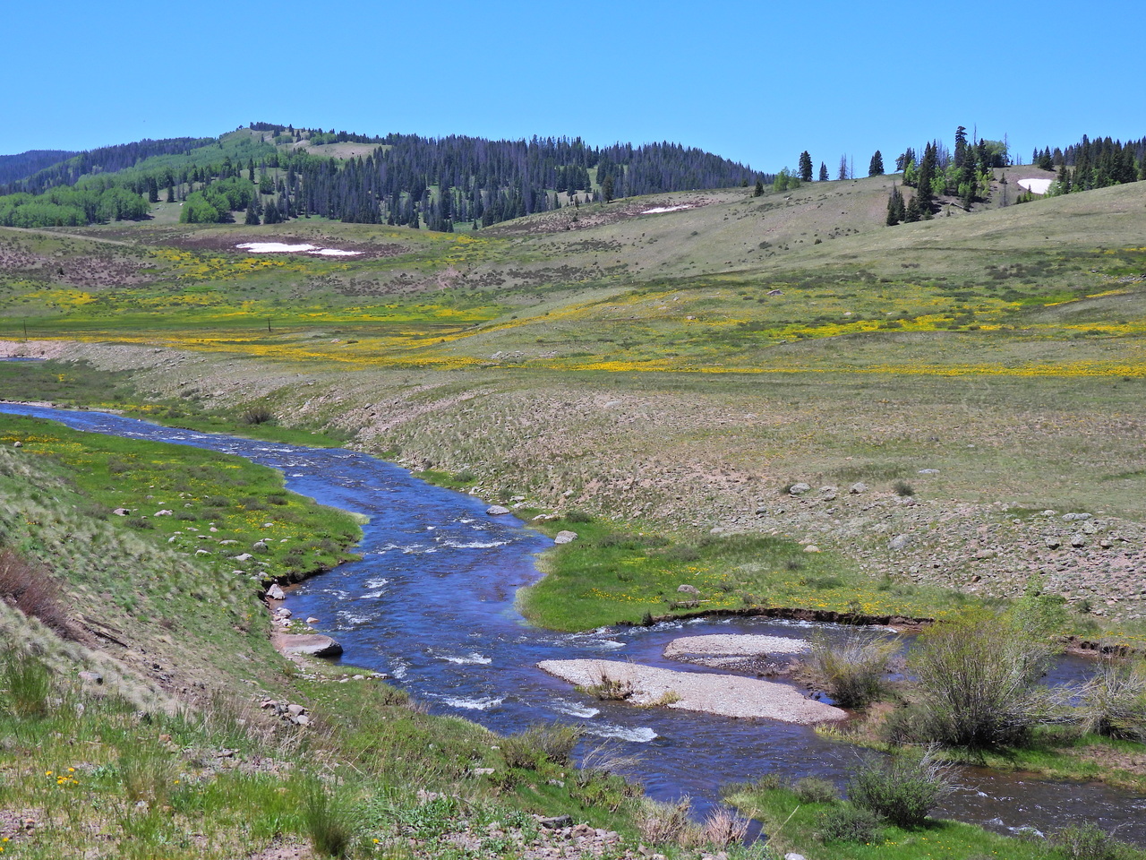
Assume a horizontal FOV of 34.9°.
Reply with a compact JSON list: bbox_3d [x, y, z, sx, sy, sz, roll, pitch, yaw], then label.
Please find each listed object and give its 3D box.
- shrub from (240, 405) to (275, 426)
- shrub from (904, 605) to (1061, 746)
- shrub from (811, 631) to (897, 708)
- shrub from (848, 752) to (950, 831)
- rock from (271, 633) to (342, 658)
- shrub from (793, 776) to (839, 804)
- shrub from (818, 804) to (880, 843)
[{"bbox_3d":[-23.399,-1.095,135.000,2.500,1.400,2.100,0,4,0],"label":"shrub"},{"bbox_3d":[9.024,5.466,40.200,3.250,2.950,2.900,0,4,0],"label":"shrub"},{"bbox_3d":[6.742,5.735,43.600,2.000,1.750,1.750,0,4,0],"label":"shrub"},{"bbox_3d":[5.827,6.452,32.600,1.800,1.330,1.600,0,4,0],"label":"shrub"},{"bbox_3d":[-7.290,5.913,50.000,1.900,0.470,1.350,0,4,0],"label":"rock"},{"bbox_3d":[4.566,6.752,34.200,0.830,0.470,0.720,0,4,0],"label":"shrub"},{"bbox_3d":[4.763,6.786,31.400,1.030,0.580,0.880,0,4,0],"label":"shrub"}]

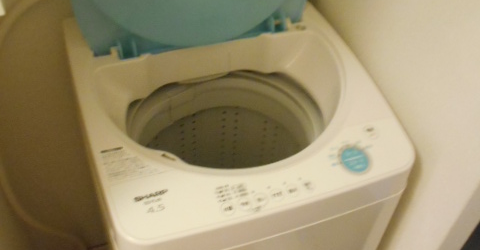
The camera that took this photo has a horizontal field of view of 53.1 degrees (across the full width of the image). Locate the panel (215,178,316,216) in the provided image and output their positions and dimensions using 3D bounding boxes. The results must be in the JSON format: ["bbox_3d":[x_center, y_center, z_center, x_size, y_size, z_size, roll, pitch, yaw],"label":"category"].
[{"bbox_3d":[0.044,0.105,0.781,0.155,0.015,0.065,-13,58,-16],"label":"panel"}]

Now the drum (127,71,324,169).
[{"bbox_3d":[-0.029,0.118,1.073,0.400,0.350,0.400,-13,46,-16],"label":"drum"}]

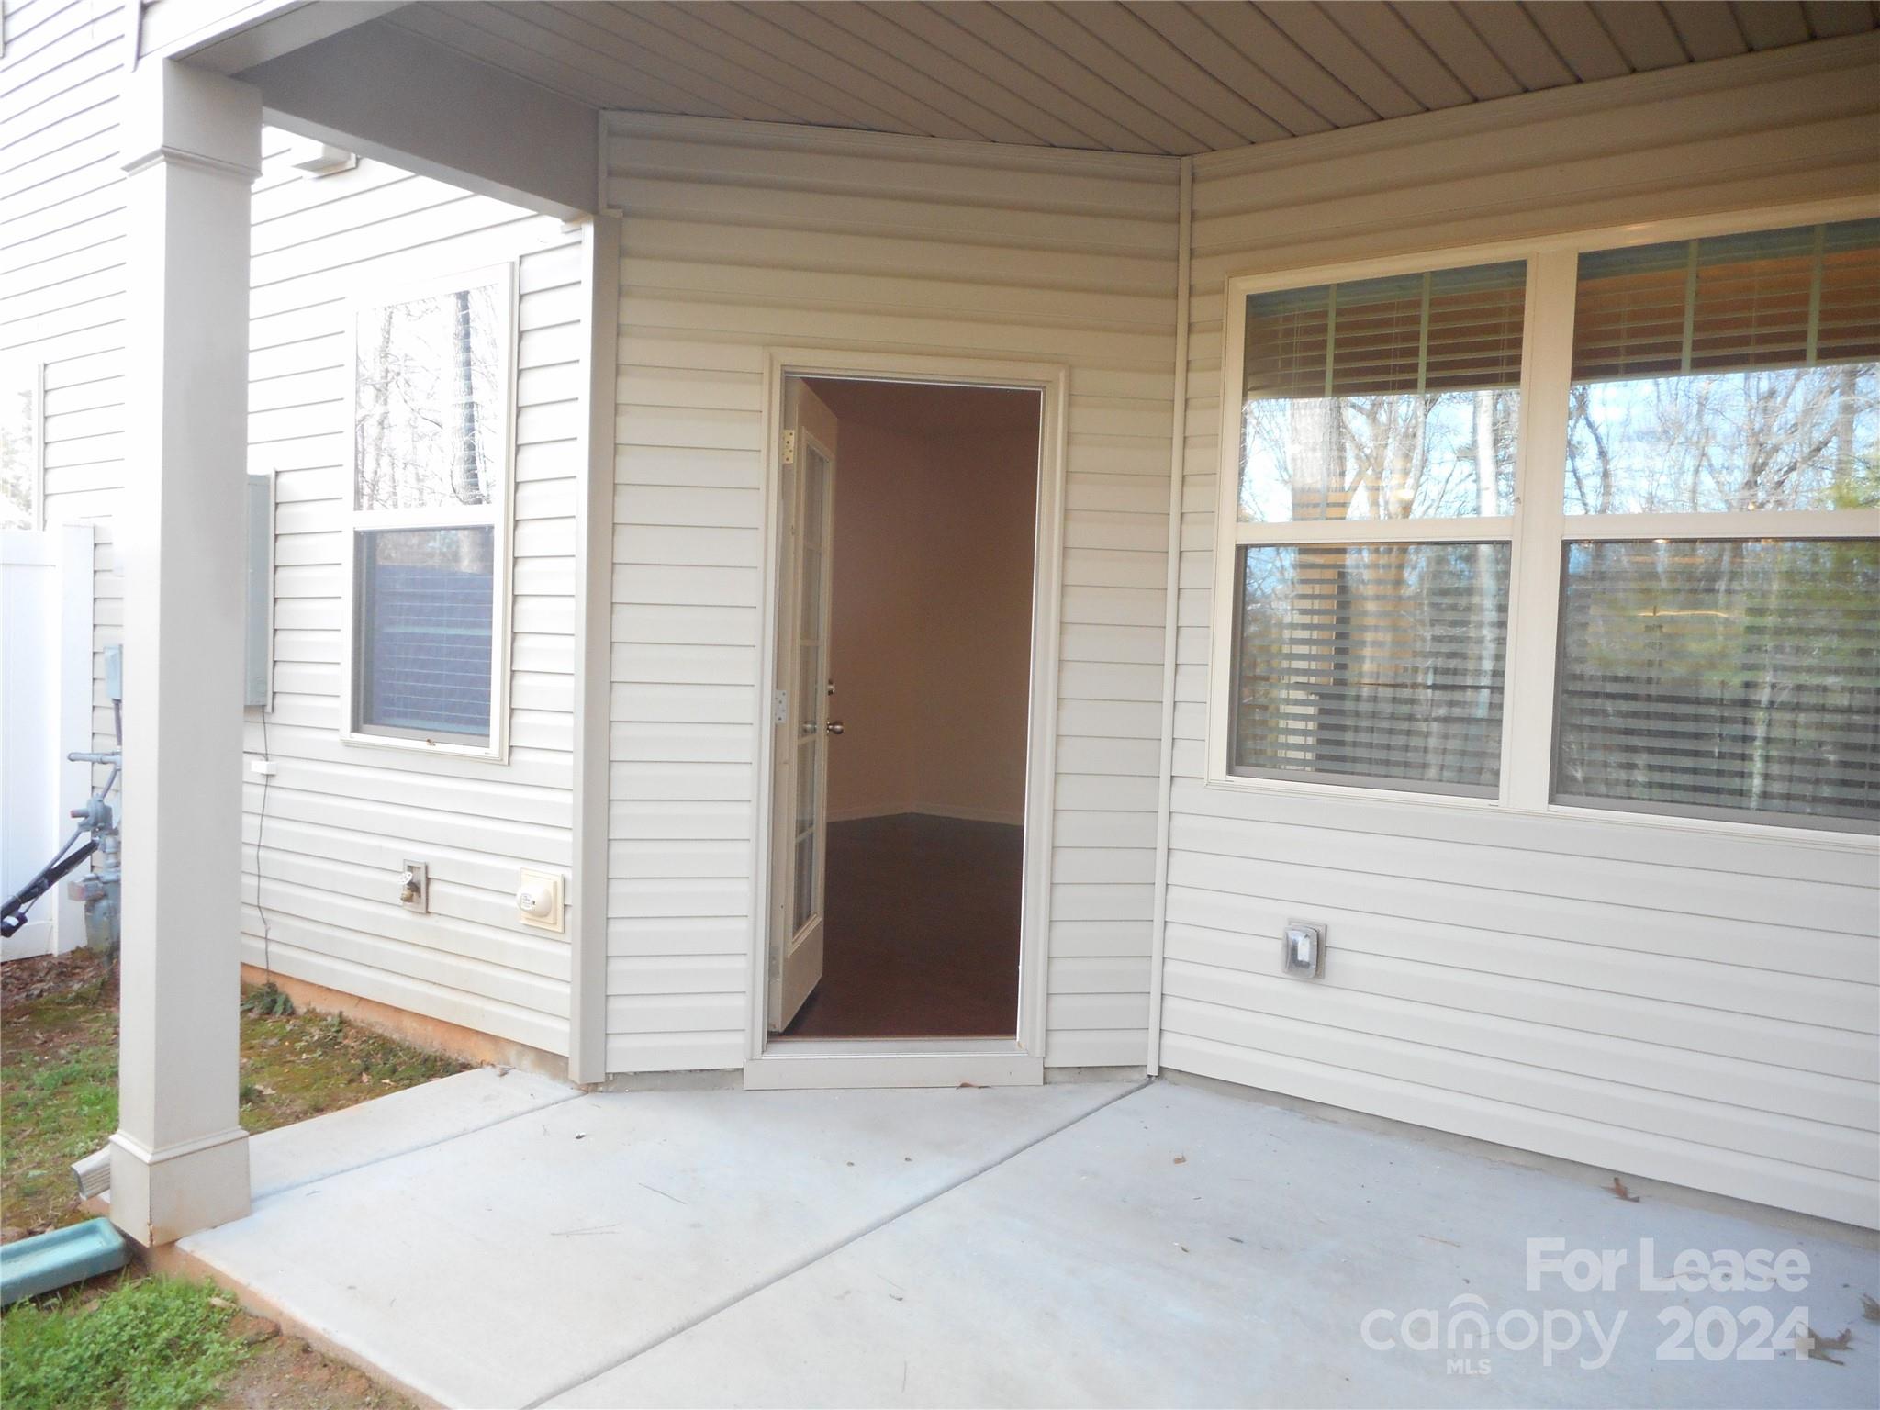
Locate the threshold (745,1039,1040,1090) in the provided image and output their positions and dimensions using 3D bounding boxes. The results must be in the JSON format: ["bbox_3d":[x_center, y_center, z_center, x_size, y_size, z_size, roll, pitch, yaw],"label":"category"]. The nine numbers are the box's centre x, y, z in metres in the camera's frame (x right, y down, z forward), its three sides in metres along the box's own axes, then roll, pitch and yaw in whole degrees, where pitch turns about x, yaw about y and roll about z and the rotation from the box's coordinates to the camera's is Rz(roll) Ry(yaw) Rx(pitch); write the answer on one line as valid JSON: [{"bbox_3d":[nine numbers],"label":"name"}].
[{"bbox_3d":[-0.139,1.105,4.192,0.905,0.108,0.140,1,3,-9],"label":"threshold"}]

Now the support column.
[{"bbox_3d":[-1.707,-0.094,3.067,0.206,2.555,0.216,4,3,36],"label":"support column"}]

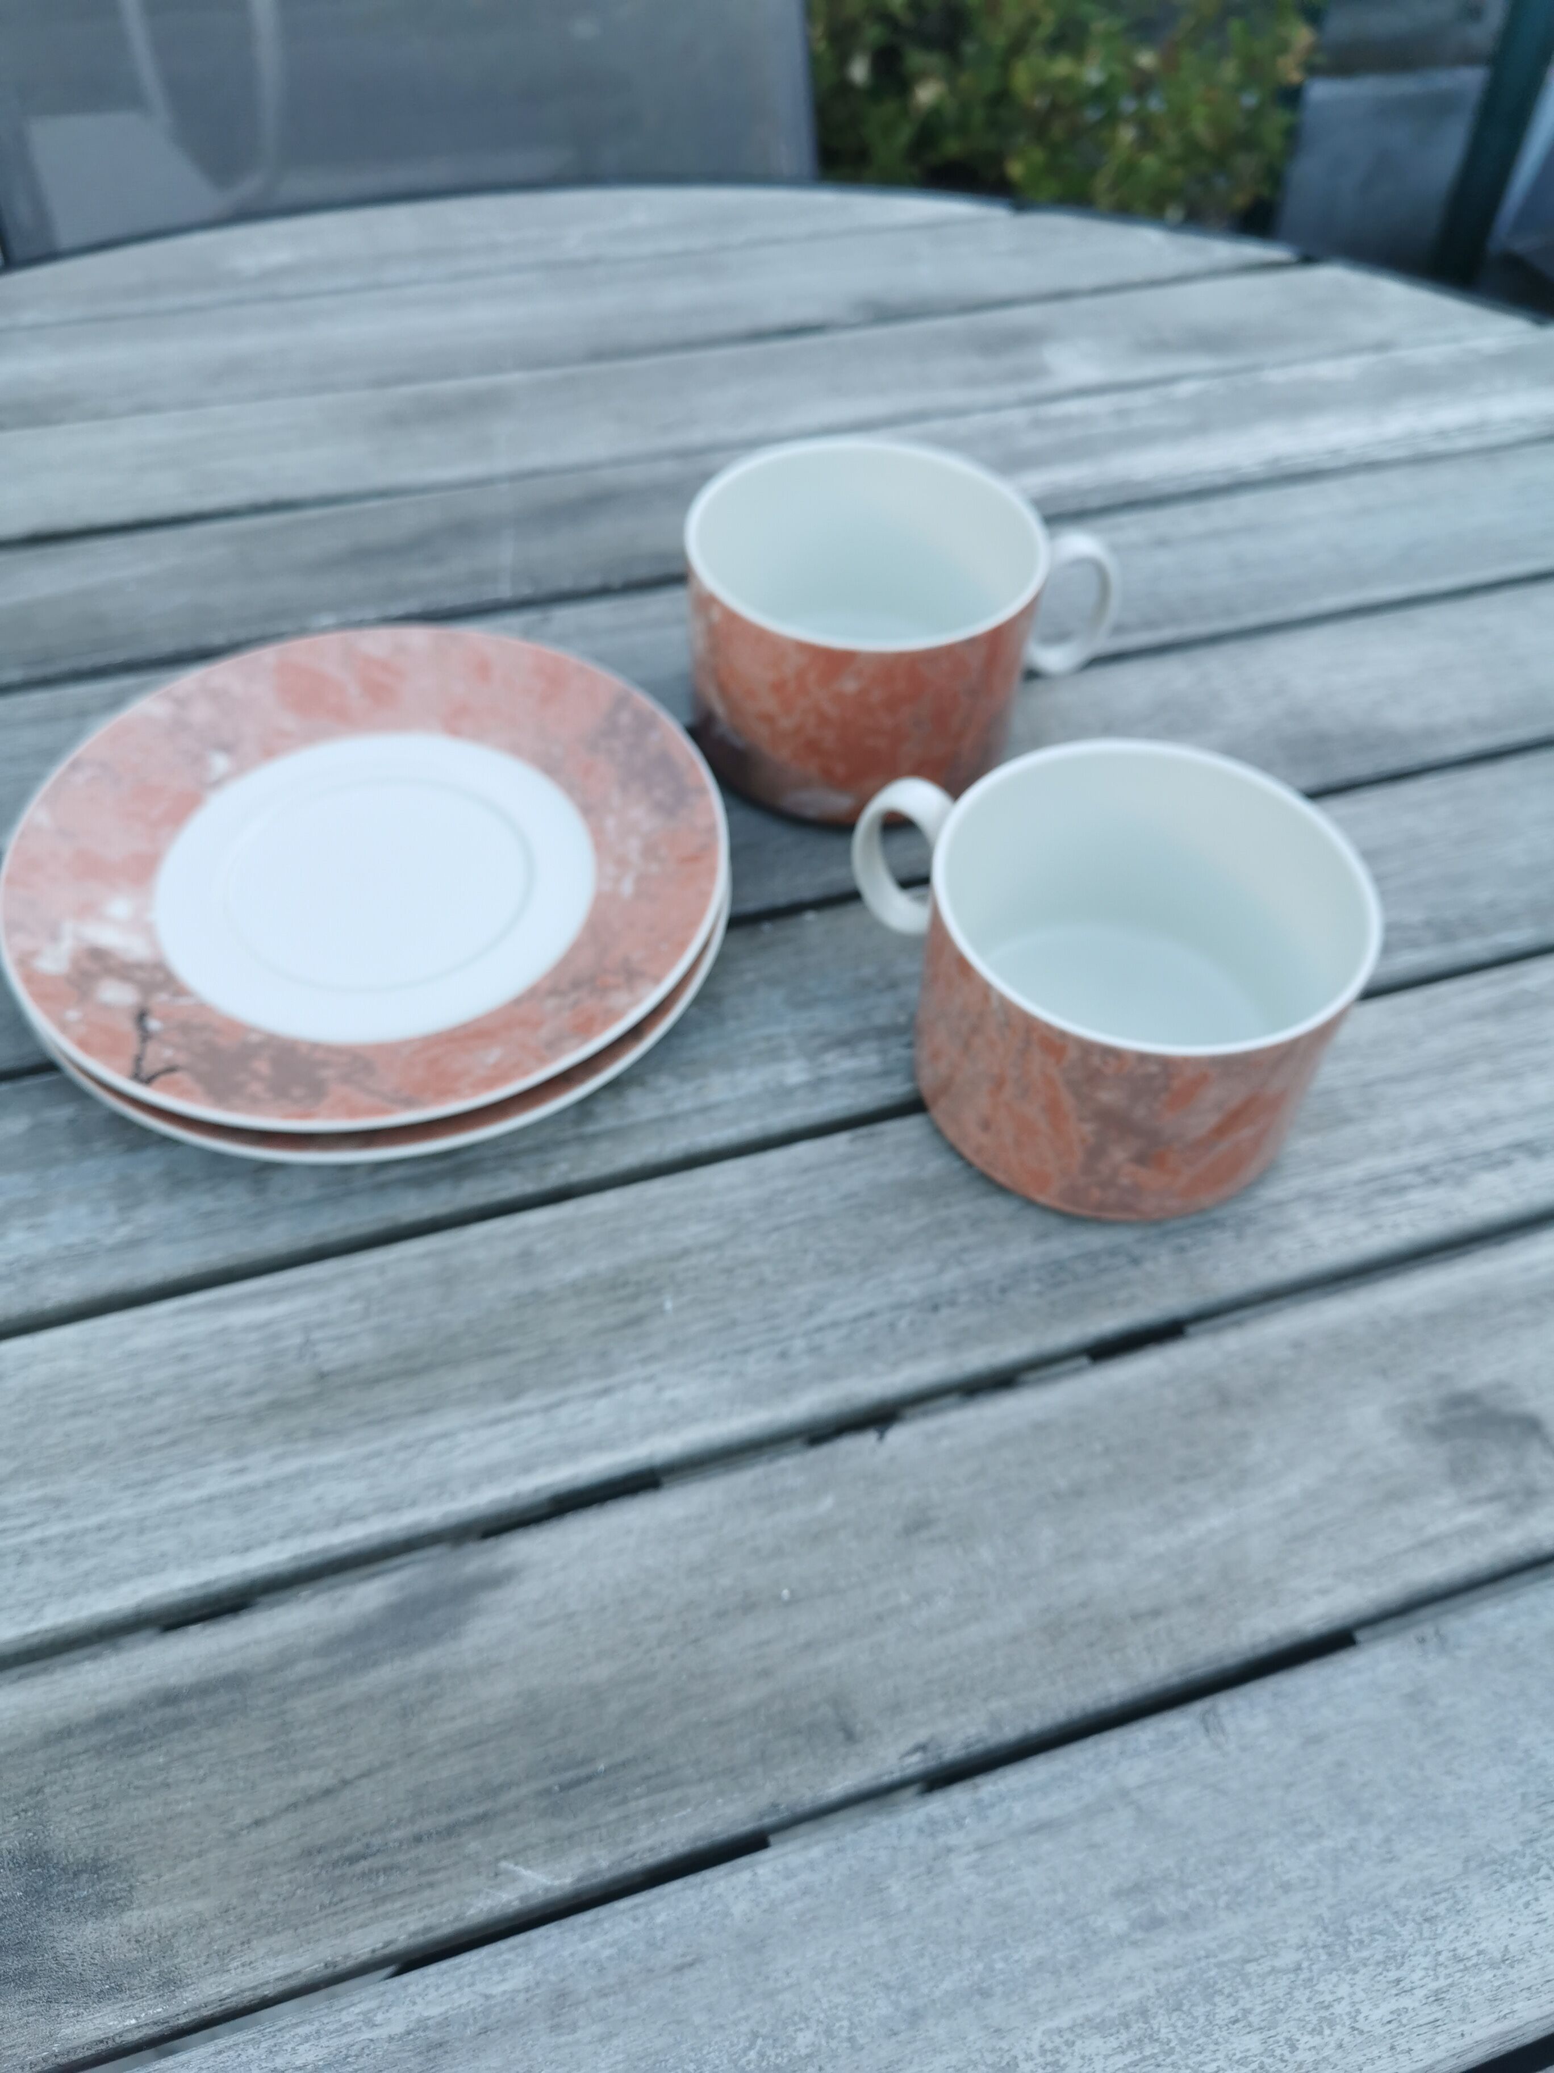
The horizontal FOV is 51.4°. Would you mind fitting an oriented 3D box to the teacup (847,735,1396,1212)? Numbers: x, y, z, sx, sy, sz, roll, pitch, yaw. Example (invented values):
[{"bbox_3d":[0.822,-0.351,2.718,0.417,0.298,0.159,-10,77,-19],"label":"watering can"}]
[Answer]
[{"bbox_3d":[0.062,-0.015,0.330,0.104,0.056,0.084,27,55,18],"label":"teacup"}]

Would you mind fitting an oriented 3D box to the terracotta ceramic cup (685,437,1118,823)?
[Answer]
[{"bbox_3d":[0.030,-0.098,0.396,0.104,0.056,0.084,-2,51,-4],"label":"terracotta ceramic cup"}]

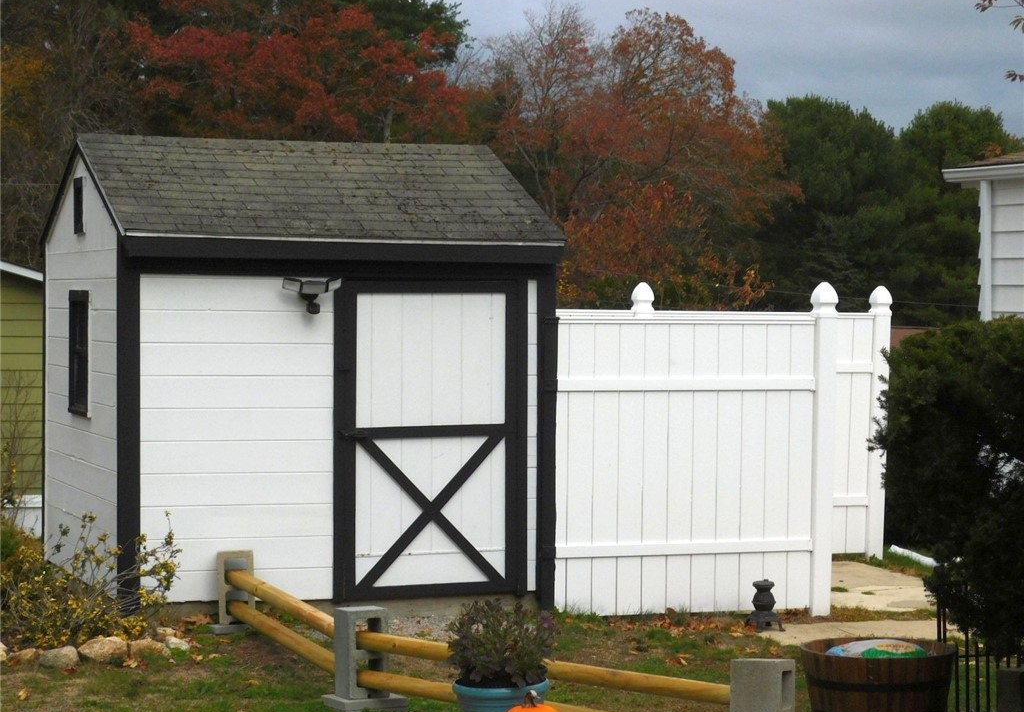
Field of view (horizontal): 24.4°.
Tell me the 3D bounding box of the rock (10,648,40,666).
[{"bbox_3d":[-2.421,1.497,11.750,0.135,0.080,0.110,1,1,0],"label":"rock"}]

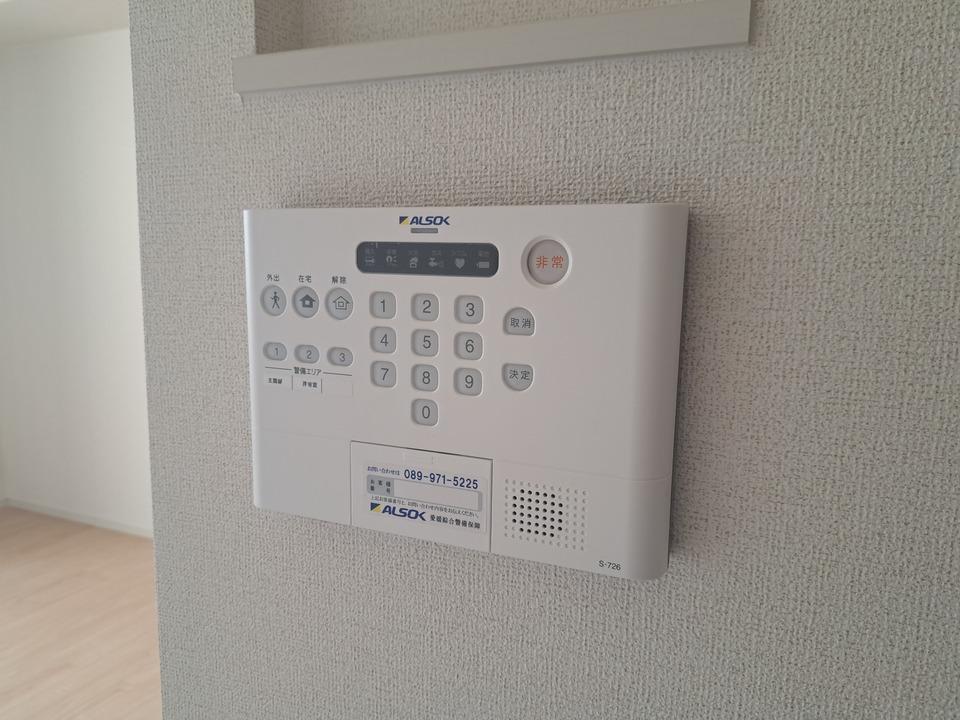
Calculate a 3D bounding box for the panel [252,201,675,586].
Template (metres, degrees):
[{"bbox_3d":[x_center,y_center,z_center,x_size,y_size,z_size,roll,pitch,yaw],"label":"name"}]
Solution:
[{"bbox_3d":[-0.017,0.006,0.291,0.197,0.141,0.030,5,9,22],"label":"panel"}]

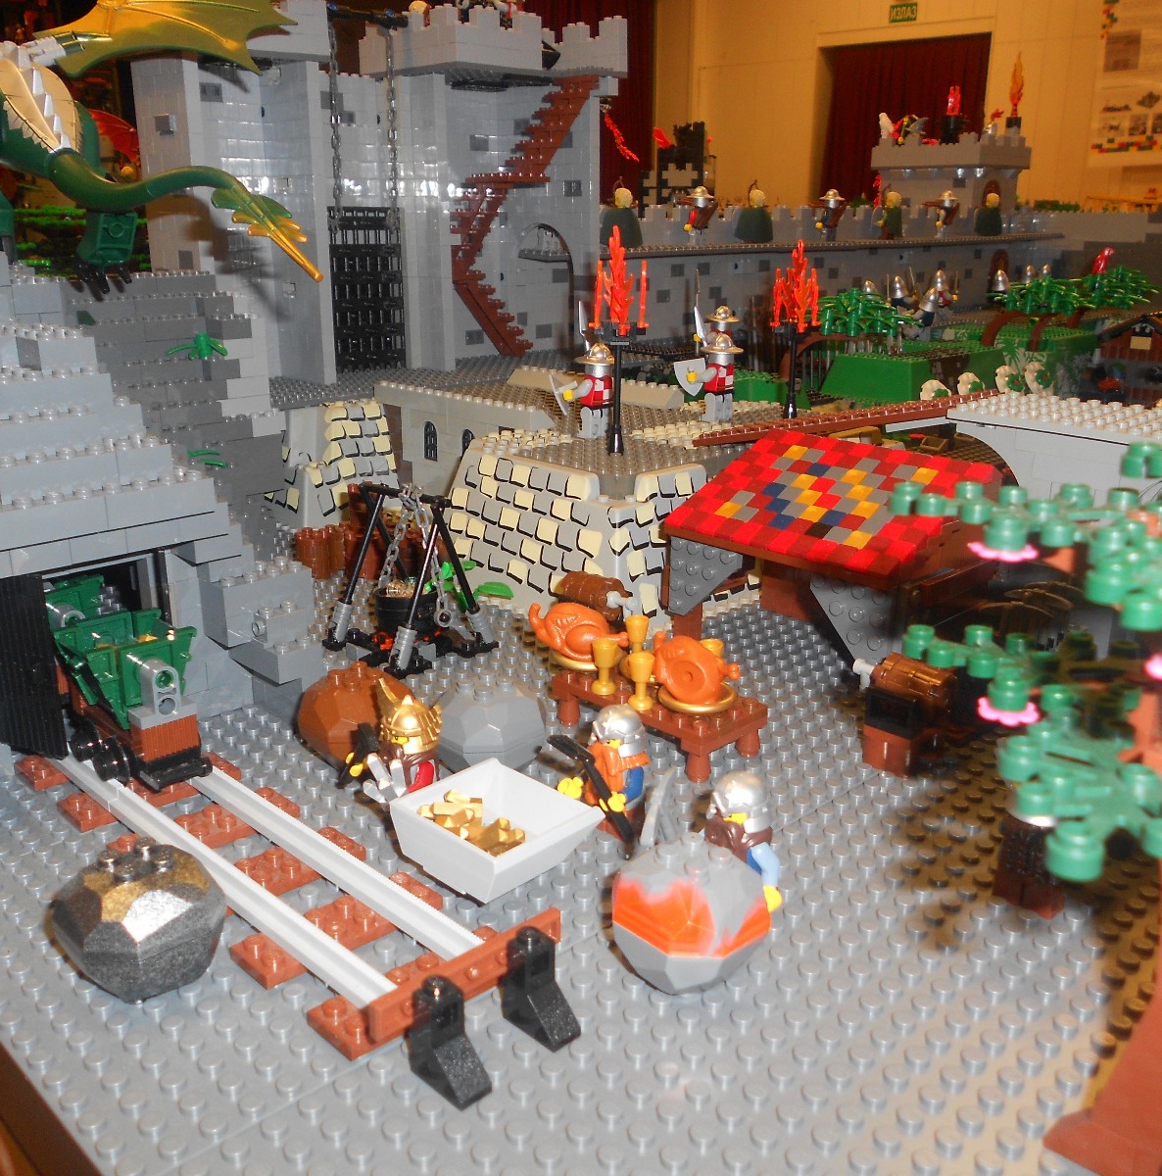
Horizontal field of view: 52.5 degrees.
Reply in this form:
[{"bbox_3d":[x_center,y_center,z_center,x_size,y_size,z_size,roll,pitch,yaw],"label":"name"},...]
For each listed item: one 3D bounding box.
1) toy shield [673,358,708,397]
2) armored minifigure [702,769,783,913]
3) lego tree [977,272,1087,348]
[{"bbox_3d":[0.057,-0.106,0.600,0.016,0.019,0.008,-7,13,5],"label":"toy shield"},{"bbox_3d":[0.038,0.062,0.284,0.017,0.036,0.024,-16,24,-42],"label":"armored minifigure"},{"bbox_3d":[0.366,-0.224,0.950,0.068,0.053,0.068,-16,24,-42],"label":"lego tree"}]

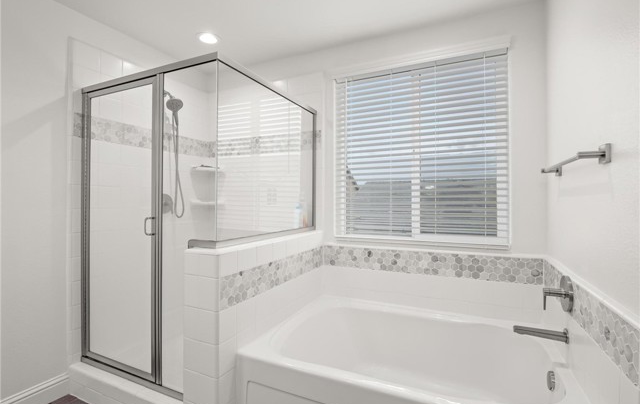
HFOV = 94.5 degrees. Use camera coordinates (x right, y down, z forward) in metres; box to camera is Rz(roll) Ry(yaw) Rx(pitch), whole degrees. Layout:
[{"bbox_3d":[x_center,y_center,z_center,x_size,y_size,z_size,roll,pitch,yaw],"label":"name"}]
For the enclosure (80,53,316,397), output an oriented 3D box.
[{"bbox_3d":[-0.810,0.155,2.183,1.190,1.790,1.080,0,0,25],"label":"enclosure"}]

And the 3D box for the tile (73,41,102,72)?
[{"bbox_3d":[-1.567,-0.972,1.991,0.010,0.153,0.153,0,0,25],"label":"tile"}]

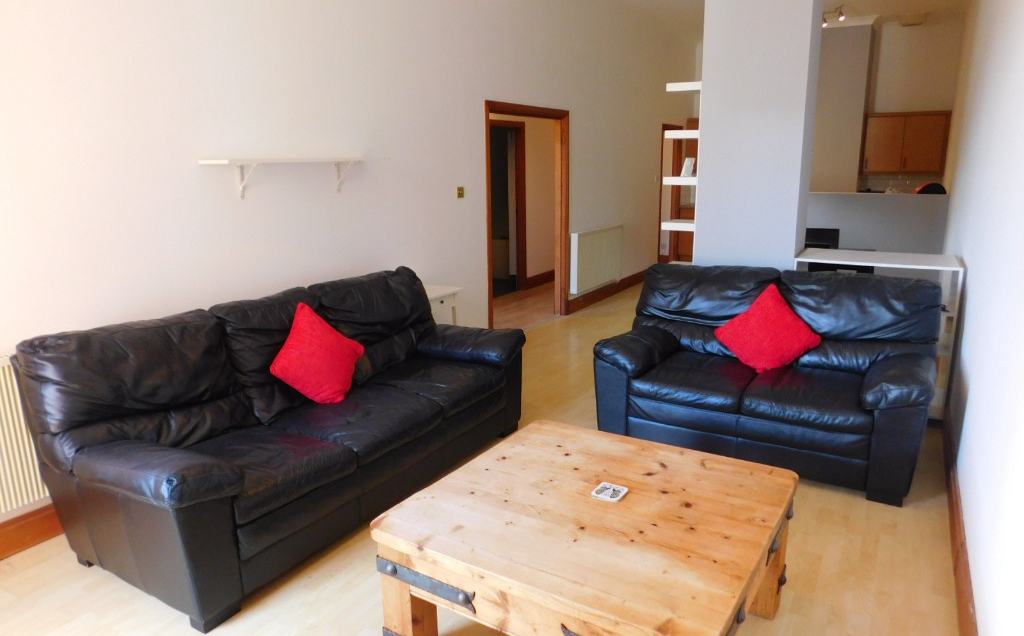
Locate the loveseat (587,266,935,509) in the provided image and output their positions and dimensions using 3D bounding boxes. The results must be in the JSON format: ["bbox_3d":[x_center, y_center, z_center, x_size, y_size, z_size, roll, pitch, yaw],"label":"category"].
[{"bbox_3d":[1.381,0.248,3.788,1.629,0.928,0.958,7,15,30],"label":"loveseat"}]

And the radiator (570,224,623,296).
[{"bbox_3d":[0.962,-0.669,7.608,0.109,0.637,1.254,7,15,30],"label":"radiator"}]

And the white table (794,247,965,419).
[{"bbox_3d":[2.284,0.063,4.335,0.875,0.904,0.551,7,15,31],"label":"white table"}]

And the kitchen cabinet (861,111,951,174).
[{"bbox_3d":[5.154,-2.276,8.964,0.987,0.800,0.336,7,15,30],"label":"kitchen cabinet"}]

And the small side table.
[{"bbox_3d":[-0.597,0.156,4.808,0.346,0.701,0.454,7,15,30],"label":"small side table"}]

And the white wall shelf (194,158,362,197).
[{"bbox_3d":[-1.208,-0.756,3.694,0.227,0.207,0.923,7,15,30],"label":"white wall shelf"}]

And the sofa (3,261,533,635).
[{"bbox_3d":[-0.923,0.378,3.318,0.987,0.928,2.123,7,15,32],"label":"sofa"}]

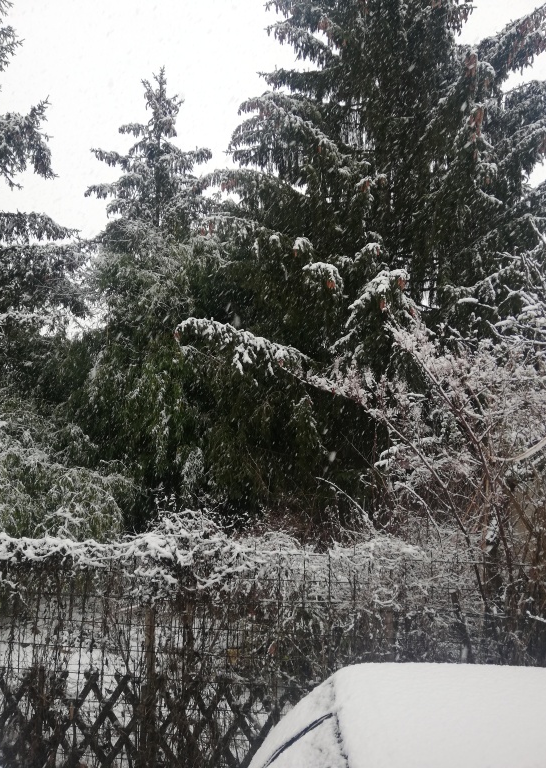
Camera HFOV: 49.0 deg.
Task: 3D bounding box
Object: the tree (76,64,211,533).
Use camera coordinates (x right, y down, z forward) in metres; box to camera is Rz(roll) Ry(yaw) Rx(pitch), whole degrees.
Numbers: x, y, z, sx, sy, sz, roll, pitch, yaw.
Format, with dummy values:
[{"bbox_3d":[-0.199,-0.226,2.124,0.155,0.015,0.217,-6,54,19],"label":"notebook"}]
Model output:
[{"bbox_3d":[-2.750,-1.850,13.150,3.300,10.400,3.300,0,-4,0],"label":"tree"}]

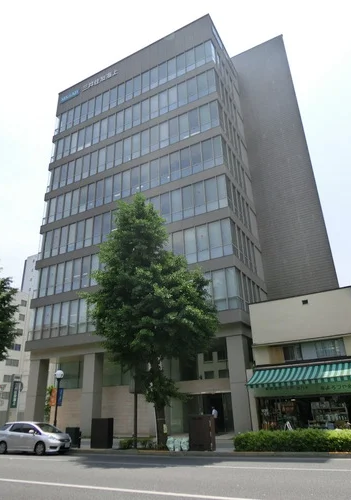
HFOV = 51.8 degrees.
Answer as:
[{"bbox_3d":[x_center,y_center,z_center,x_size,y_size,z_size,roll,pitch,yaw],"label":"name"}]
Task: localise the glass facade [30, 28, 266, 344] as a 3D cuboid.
[{"bbox_3d":[-2.865,-4.442,35.877,19.400,25.600,8.100,-14,-26,25],"label":"glass facade"}]

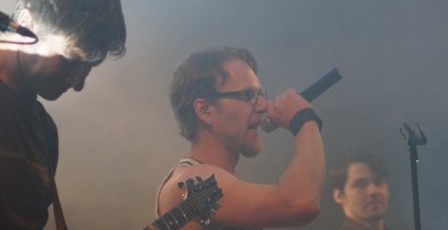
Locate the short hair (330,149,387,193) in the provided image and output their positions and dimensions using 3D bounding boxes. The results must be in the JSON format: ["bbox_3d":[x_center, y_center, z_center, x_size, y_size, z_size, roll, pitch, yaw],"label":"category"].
[{"bbox_3d":[0.454,0.203,7.500,0.180,0.175,0.205,2,-7,-30],"label":"short hair"}]

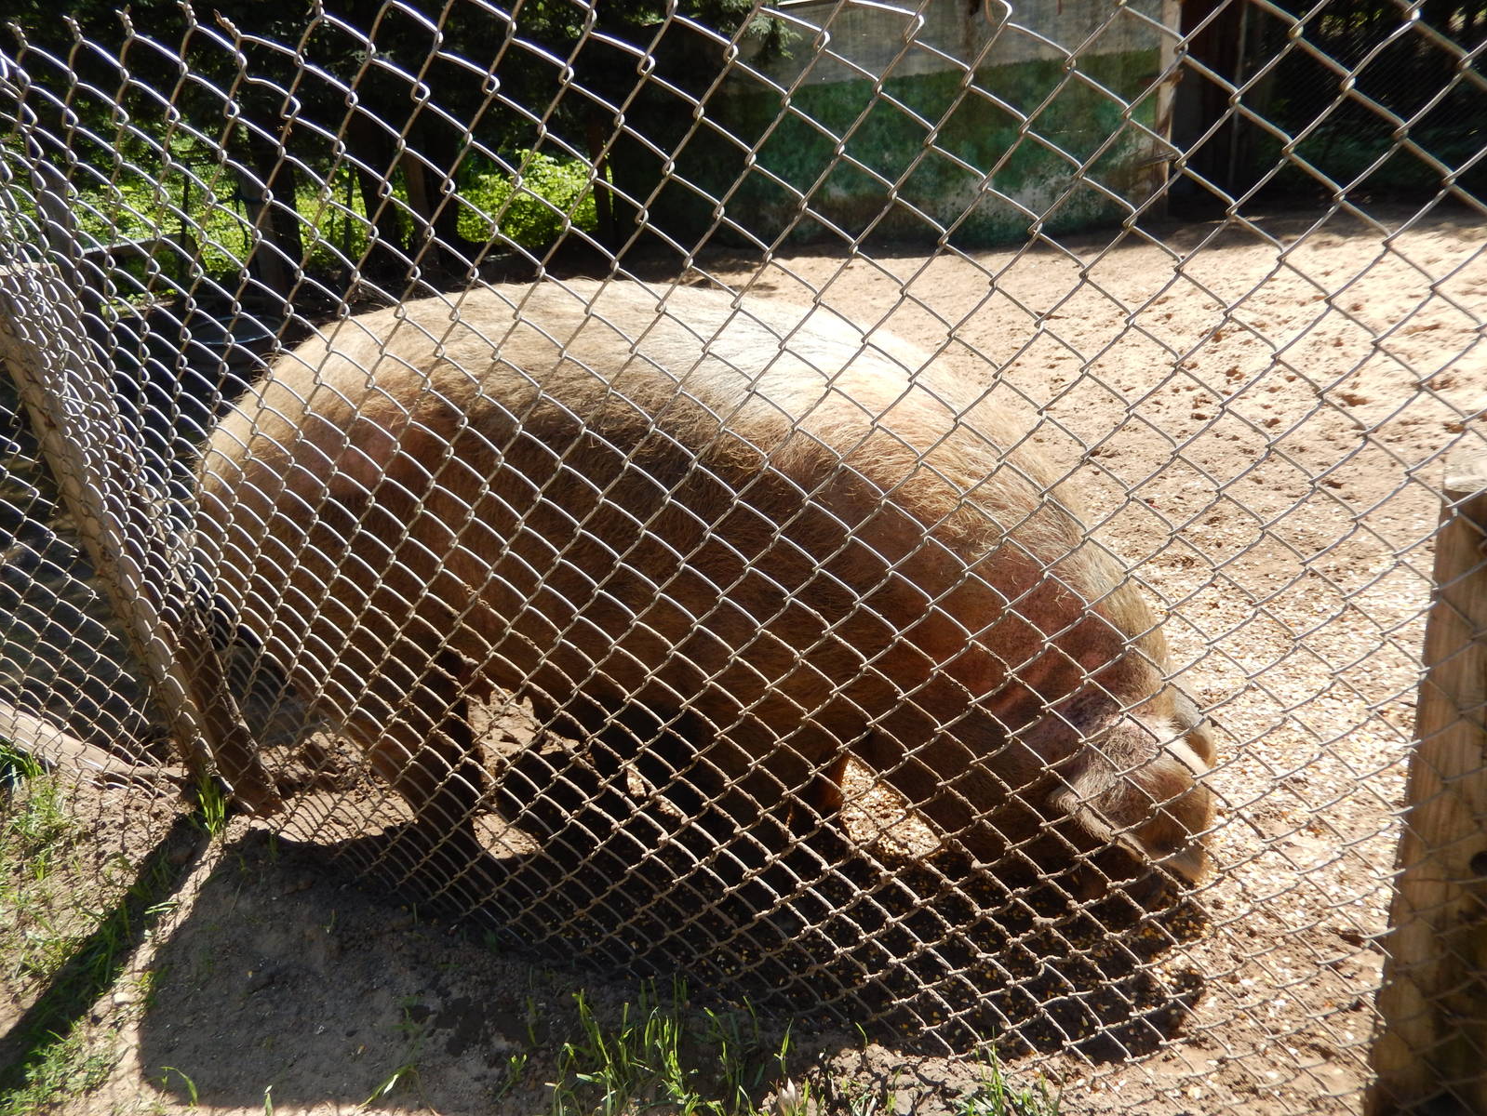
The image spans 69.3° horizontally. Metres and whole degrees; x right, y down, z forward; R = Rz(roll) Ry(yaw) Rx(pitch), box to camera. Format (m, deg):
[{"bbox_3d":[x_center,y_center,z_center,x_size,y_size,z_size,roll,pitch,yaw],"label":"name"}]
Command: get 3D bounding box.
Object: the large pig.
[{"bbox_3d":[-0.143,0.035,1.800,1.770,0.880,0.590,5,24,18],"label":"large pig"}]

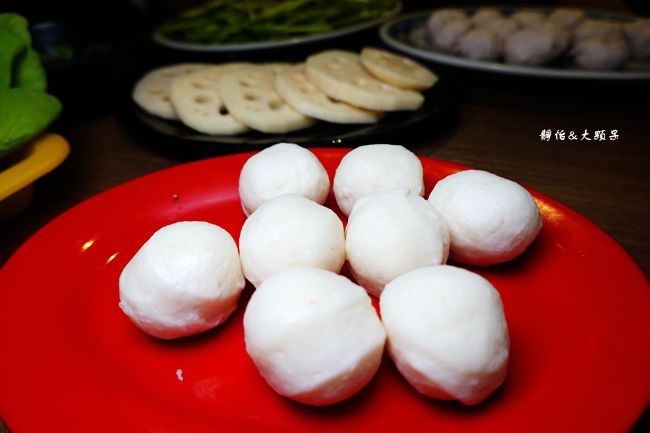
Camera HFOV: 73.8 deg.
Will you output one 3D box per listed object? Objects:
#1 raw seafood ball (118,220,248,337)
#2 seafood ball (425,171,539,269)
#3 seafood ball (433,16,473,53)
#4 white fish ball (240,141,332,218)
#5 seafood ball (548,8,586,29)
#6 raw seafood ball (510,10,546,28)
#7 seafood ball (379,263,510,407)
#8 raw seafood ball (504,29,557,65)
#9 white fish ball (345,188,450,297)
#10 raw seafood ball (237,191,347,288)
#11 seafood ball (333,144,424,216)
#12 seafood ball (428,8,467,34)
[{"bbox_3d":[-0.050,0.022,0.153,0.042,0.039,0.041,0,37,0],"label":"raw seafood ball"},{"bbox_3d":[0.064,0.001,0.174,0.042,0.037,0.042,0,38,0],"label":"seafood ball"},{"bbox_3d":[0.122,-0.174,0.415,0.037,0.033,0.037,0,37,0],"label":"seafood ball"},{"bbox_3d":[-0.018,-0.013,0.192,0.040,0.037,0.040,0,38,0],"label":"white fish ball"},{"bbox_3d":[0.234,-0.184,0.418,0.037,0.035,0.037,0,38,0],"label":"seafood ball"},{"bbox_3d":[0.209,-0.196,0.445,0.037,0.032,0.037,0,37,0],"label":"raw seafood ball"},{"bbox_3d":[0.035,0.035,0.129,0.038,0.039,0.038,0,38,0],"label":"seafood ball"},{"bbox_3d":[0.182,-0.151,0.385,0.041,0.032,0.039,0,37,0],"label":"raw seafood ball"},{"bbox_3d":[0.028,0.010,0.169,0.041,0.040,0.041,0,37,0],"label":"white fish ball"},{"bbox_3d":[-0.012,0.010,0.163,0.039,0.036,0.039,0,38,0],"label":"raw seafood ball"},{"bbox_3d":[0.024,-0.013,0.192,0.040,0.037,0.040,0,38,0],"label":"seafood ball"},{"bbox_3d":[0.125,-0.197,0.445,0.038,0.033,0.038,0,37,0],"label":"seafood ball"}]

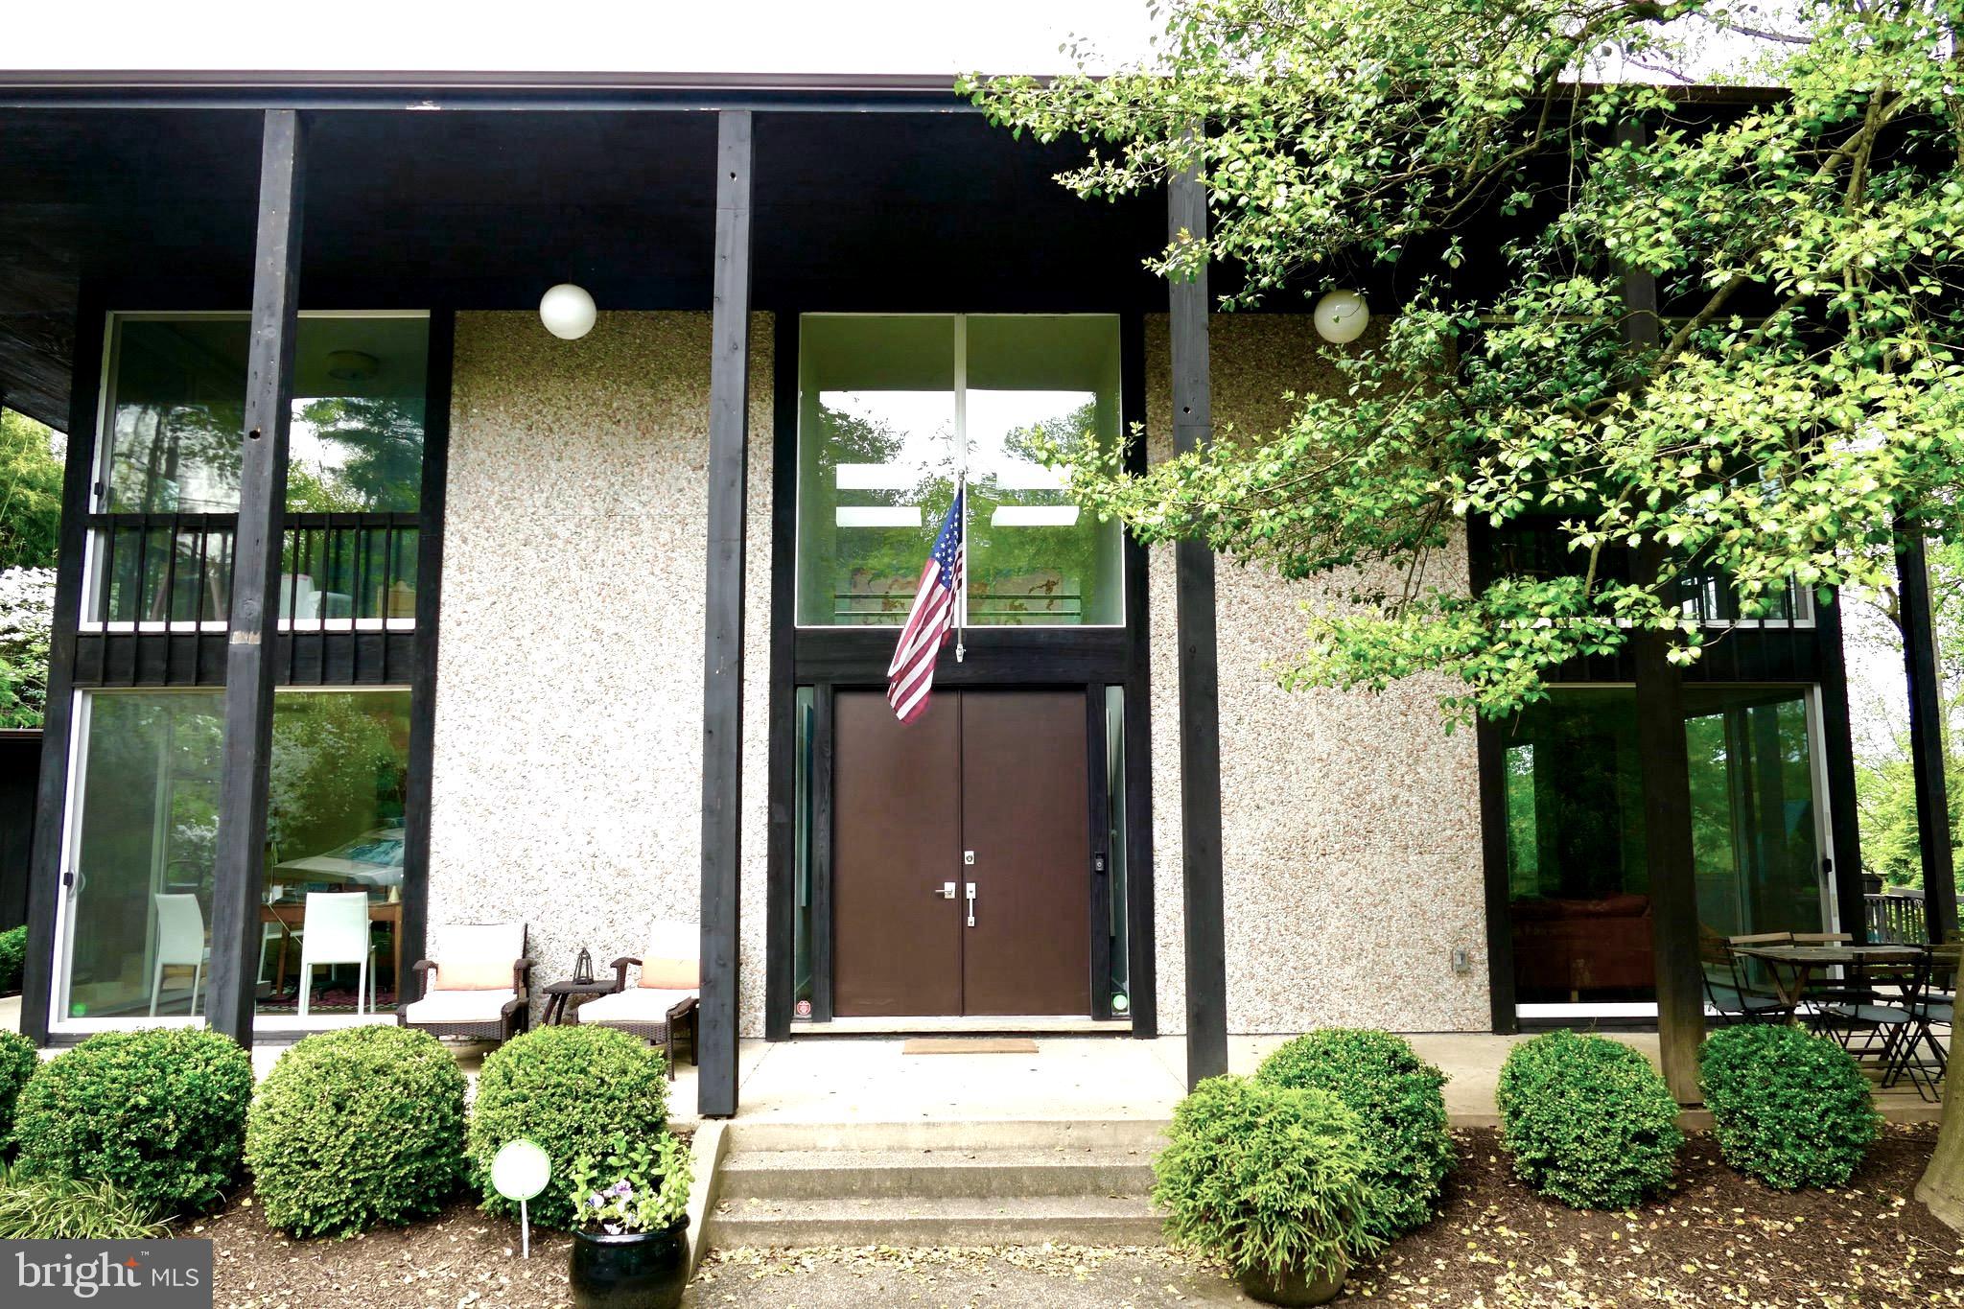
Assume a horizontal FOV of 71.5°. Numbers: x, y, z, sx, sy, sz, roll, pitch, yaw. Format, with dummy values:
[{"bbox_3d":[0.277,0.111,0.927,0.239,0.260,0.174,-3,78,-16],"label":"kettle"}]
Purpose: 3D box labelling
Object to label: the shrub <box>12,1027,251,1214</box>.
[{"bbox_3d":[-3.865,2.119,6.230,0.940,0.800,0.920,0,-7,-1],"label":"shrub"}]

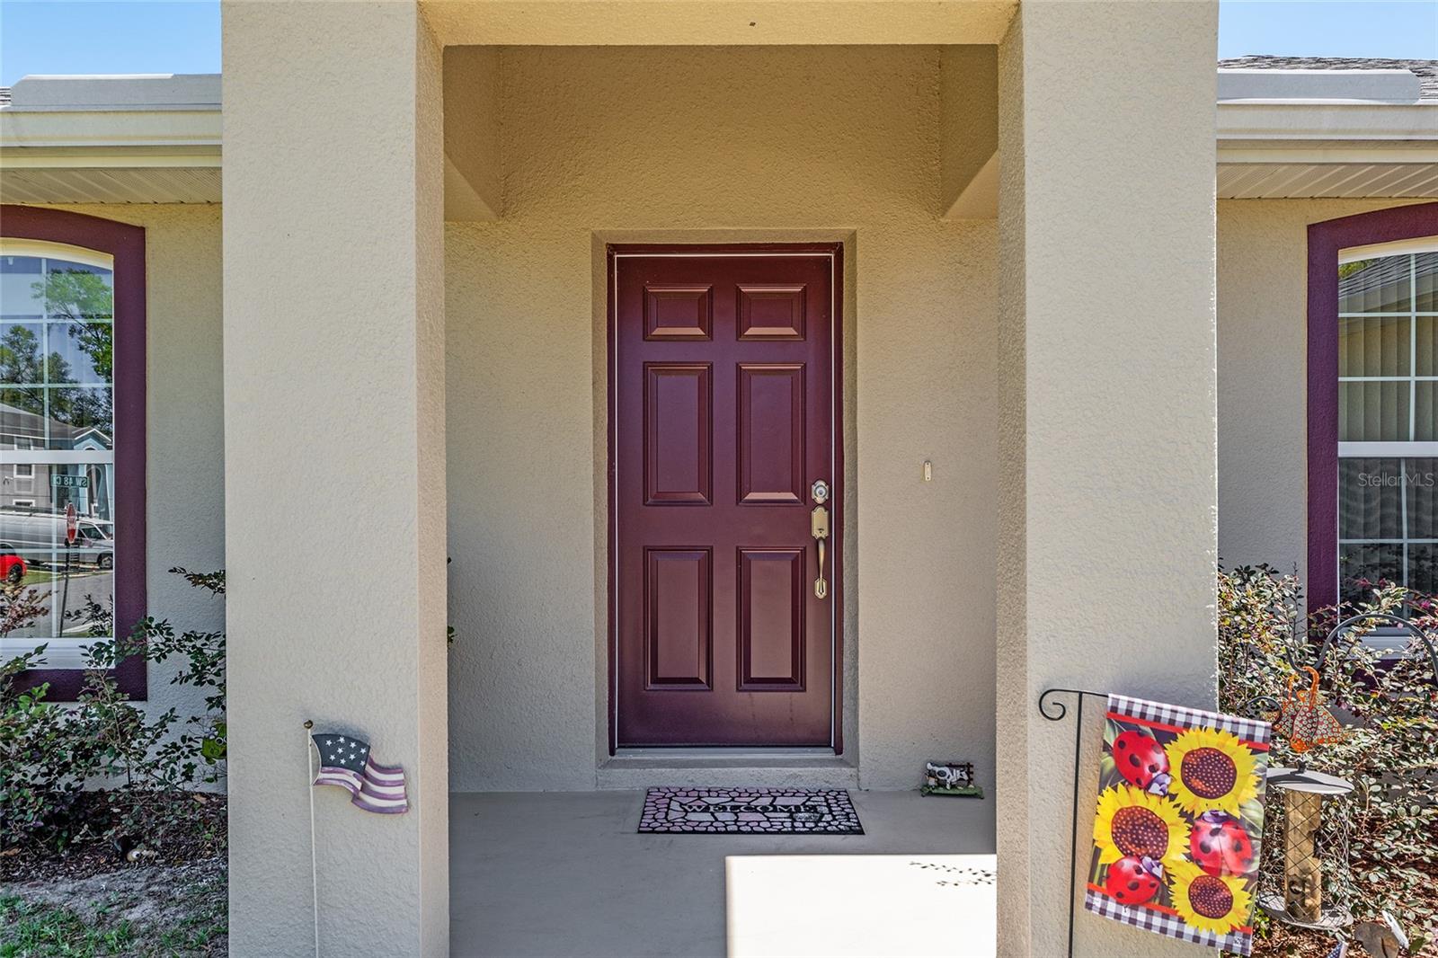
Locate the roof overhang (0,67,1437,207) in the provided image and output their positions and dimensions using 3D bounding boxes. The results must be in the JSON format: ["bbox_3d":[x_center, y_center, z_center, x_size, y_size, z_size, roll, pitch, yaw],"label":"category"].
[{"bbox_3d":[0.000,-1.205,3.420,4.900,0.290,0.540,0,0,0],"label":"roof overhang"}]

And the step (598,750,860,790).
[{"bbox_3d":[0.037,1.147,3.790,1.010,0.095,0.220,0,0,0],"label":"step"}]

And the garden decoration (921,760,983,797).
[{"bbox_3d":[0.888,1.133,3.645,0.230,0.125,0.085,0,0,5],"label":"garden decoration"}]

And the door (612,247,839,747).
[{"bbox_3d":[0.028,0.070,3.920,0.940,2.050,0.080,0,0,0],"label":"door"}]

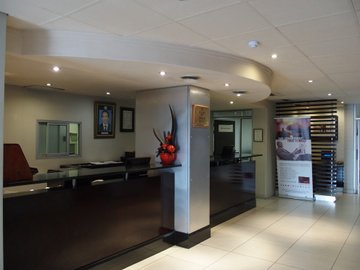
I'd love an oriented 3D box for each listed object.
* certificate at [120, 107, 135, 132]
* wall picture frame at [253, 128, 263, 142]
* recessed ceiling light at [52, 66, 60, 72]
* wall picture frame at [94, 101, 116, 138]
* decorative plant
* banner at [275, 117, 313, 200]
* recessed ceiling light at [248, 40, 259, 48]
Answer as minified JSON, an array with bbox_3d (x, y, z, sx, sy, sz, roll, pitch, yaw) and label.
[{"bbox_3d":[-1.046,-0.302,5.915,0.030,0.495,0.395,-1,-1,37],"label":"certificate"},{"bbox_3d":[2.091,0.018,7.773,0.260,0.340,0.025,-1,-1,37],"label":"wall picture frame"},{"bbox_3d":[-1.349,-0.715,3.180,0.090,0.030,0.090,-1,-1,37],"label":"recessed ceiling light"},{"bbox_3d":[-1.383,-0.269,5.460,0.035,0.685,0.505,-1,-1,37],"label":"wall picture frame"},{"bbox_3d":[-0.219,0.001,4.190,0.250,0.870,0.310,-1,-1,37],"label":"decorative plant"},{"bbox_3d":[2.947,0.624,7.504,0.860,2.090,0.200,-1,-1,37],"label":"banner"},{"bbox_3d":[0.720,-0.889,2.853,0.105,0.050,0.105,0,-1,0],"label":"recessed ceiling light"}]

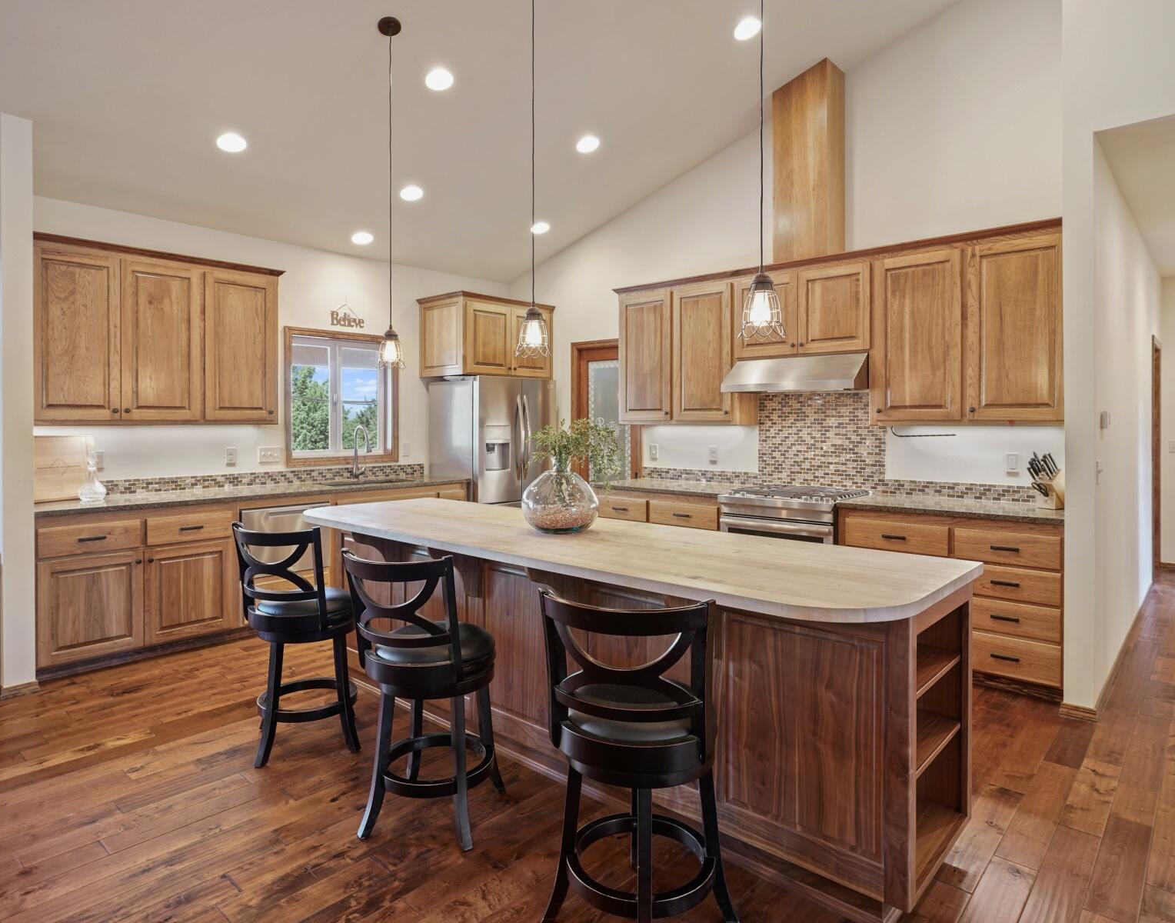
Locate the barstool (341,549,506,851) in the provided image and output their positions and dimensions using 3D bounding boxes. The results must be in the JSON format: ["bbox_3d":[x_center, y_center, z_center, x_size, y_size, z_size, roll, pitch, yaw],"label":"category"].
[{"bbox_3d":[-0.546,0.761,2.418,0.440,0.985,0.540,0,3,15],"label":"barstool"}]

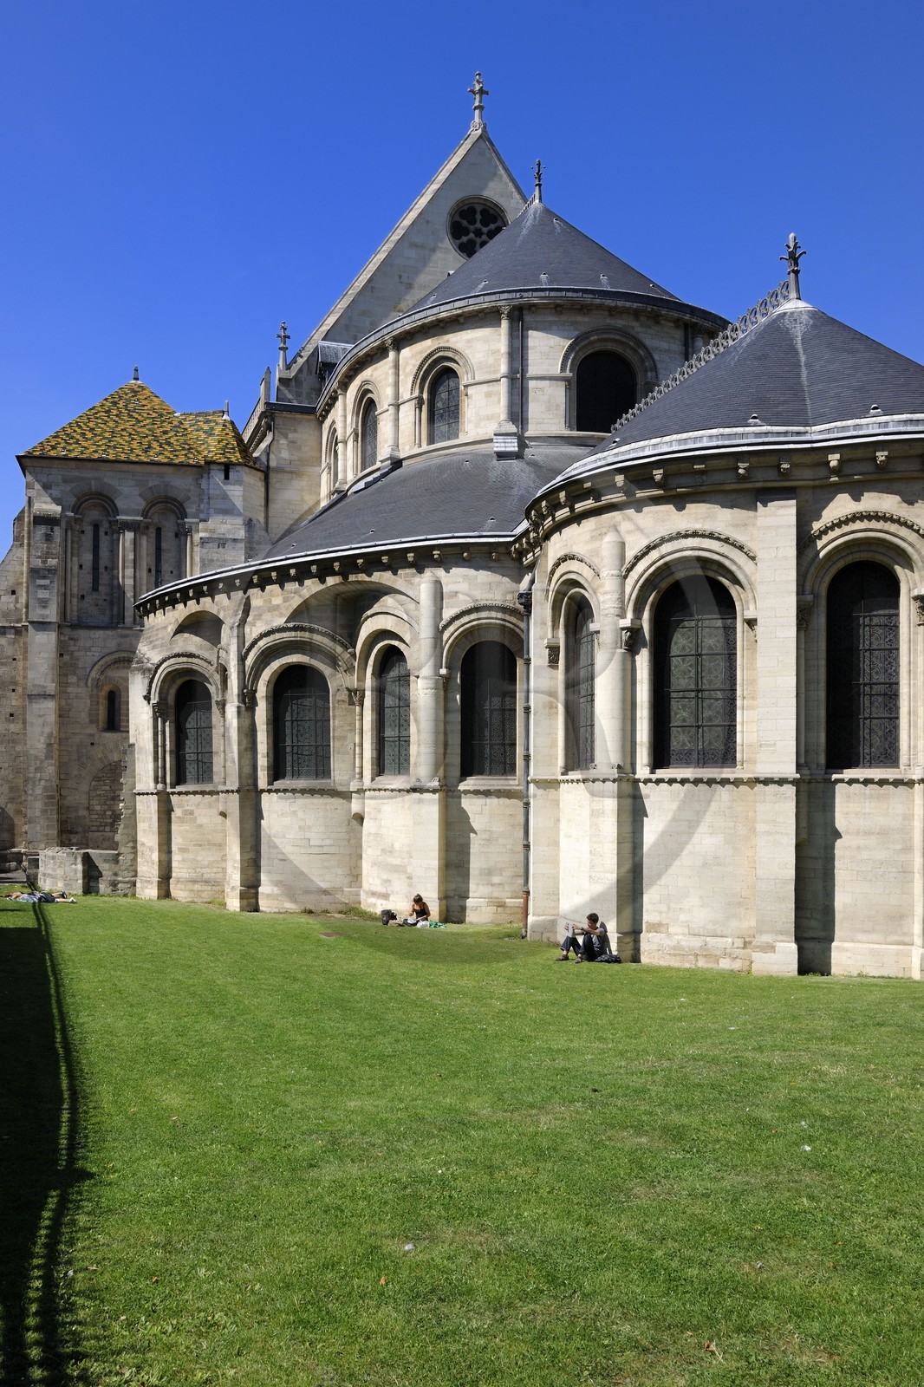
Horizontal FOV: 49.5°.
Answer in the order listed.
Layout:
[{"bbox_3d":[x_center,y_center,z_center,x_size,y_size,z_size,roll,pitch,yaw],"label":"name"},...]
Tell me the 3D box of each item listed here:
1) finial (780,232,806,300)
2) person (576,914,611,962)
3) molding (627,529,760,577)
[{"bbox_3d":[6.487,-8.367,19.600,0.430,1.260,0.430,1,-2,-19],"label":"finial"},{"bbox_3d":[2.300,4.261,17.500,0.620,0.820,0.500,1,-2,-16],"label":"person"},{"bbox_3d":[3.848,-2.368,16.900,2.250,0.750,0.300,0,0,16],"label":"molding"}]

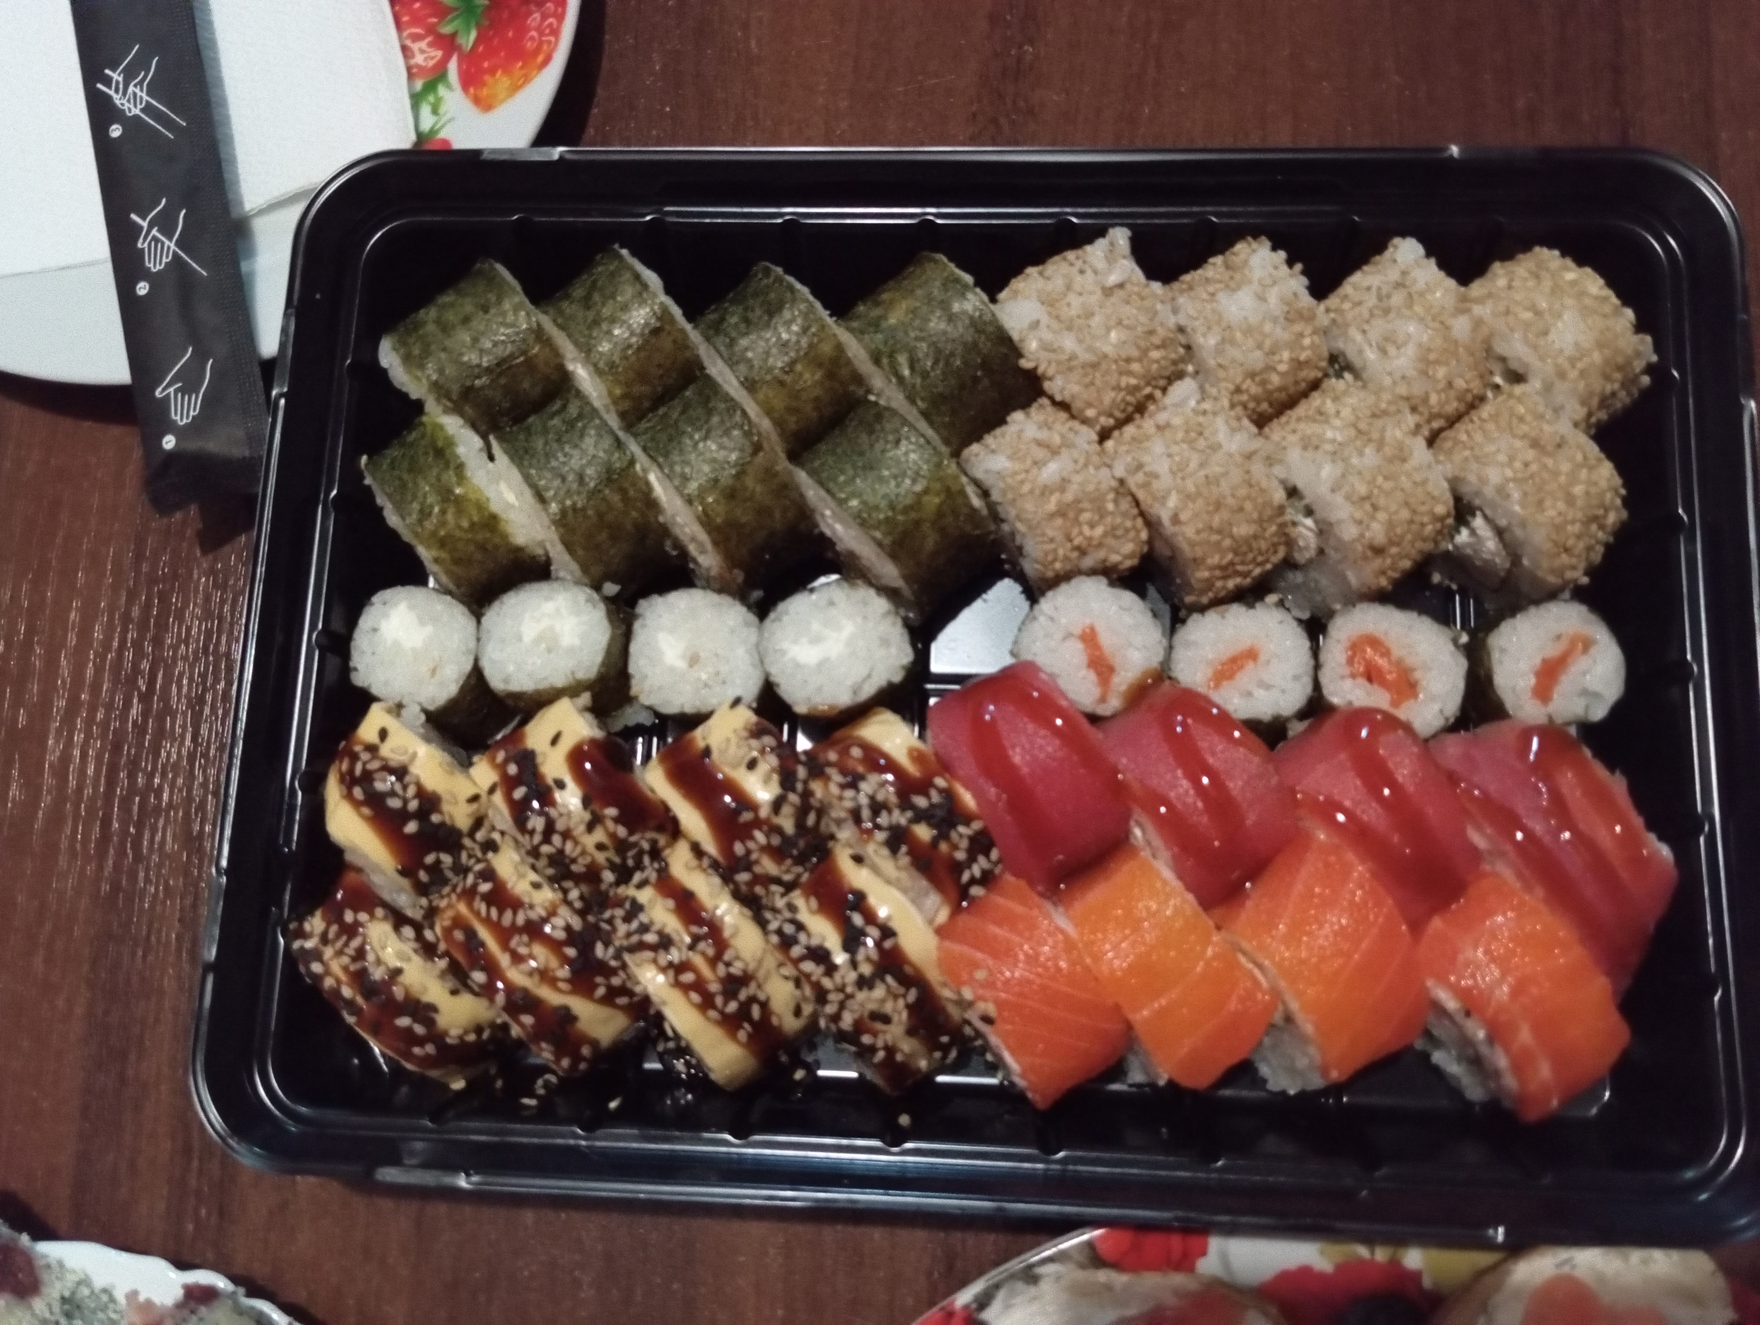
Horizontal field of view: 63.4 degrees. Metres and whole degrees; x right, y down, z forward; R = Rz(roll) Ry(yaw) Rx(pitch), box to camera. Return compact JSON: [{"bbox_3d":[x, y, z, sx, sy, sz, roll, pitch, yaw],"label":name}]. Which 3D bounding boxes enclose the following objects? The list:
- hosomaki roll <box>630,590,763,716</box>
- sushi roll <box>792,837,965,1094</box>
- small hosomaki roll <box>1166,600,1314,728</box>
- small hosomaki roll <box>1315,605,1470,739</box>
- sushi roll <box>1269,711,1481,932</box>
[{"bbox_3d":[-0.038,0.000,0.306,0.026,0.026,0.027,2,79,5],"label":"hosomaki roll"},{"bbox_3d":[-0.001,0.061,0.288,0.019,0.040,0.044,-30,79,-2],"label":"sushi roll"},{"bbox_3d":[0.074,0.003,0.302,0.029,0.026,0.026,1,80,4],"label":"small hosomaki roll"},{"bbox_3d":[0.113,0.004,0.326,0.030,0.027,0.030,-1,79,4],"label":"small hosomaki roll"},{"bbox_3d":[0.100,0.032,0.286,0.024,0.033,0.036,-36,79,-3],"label":"sushi roll"}]

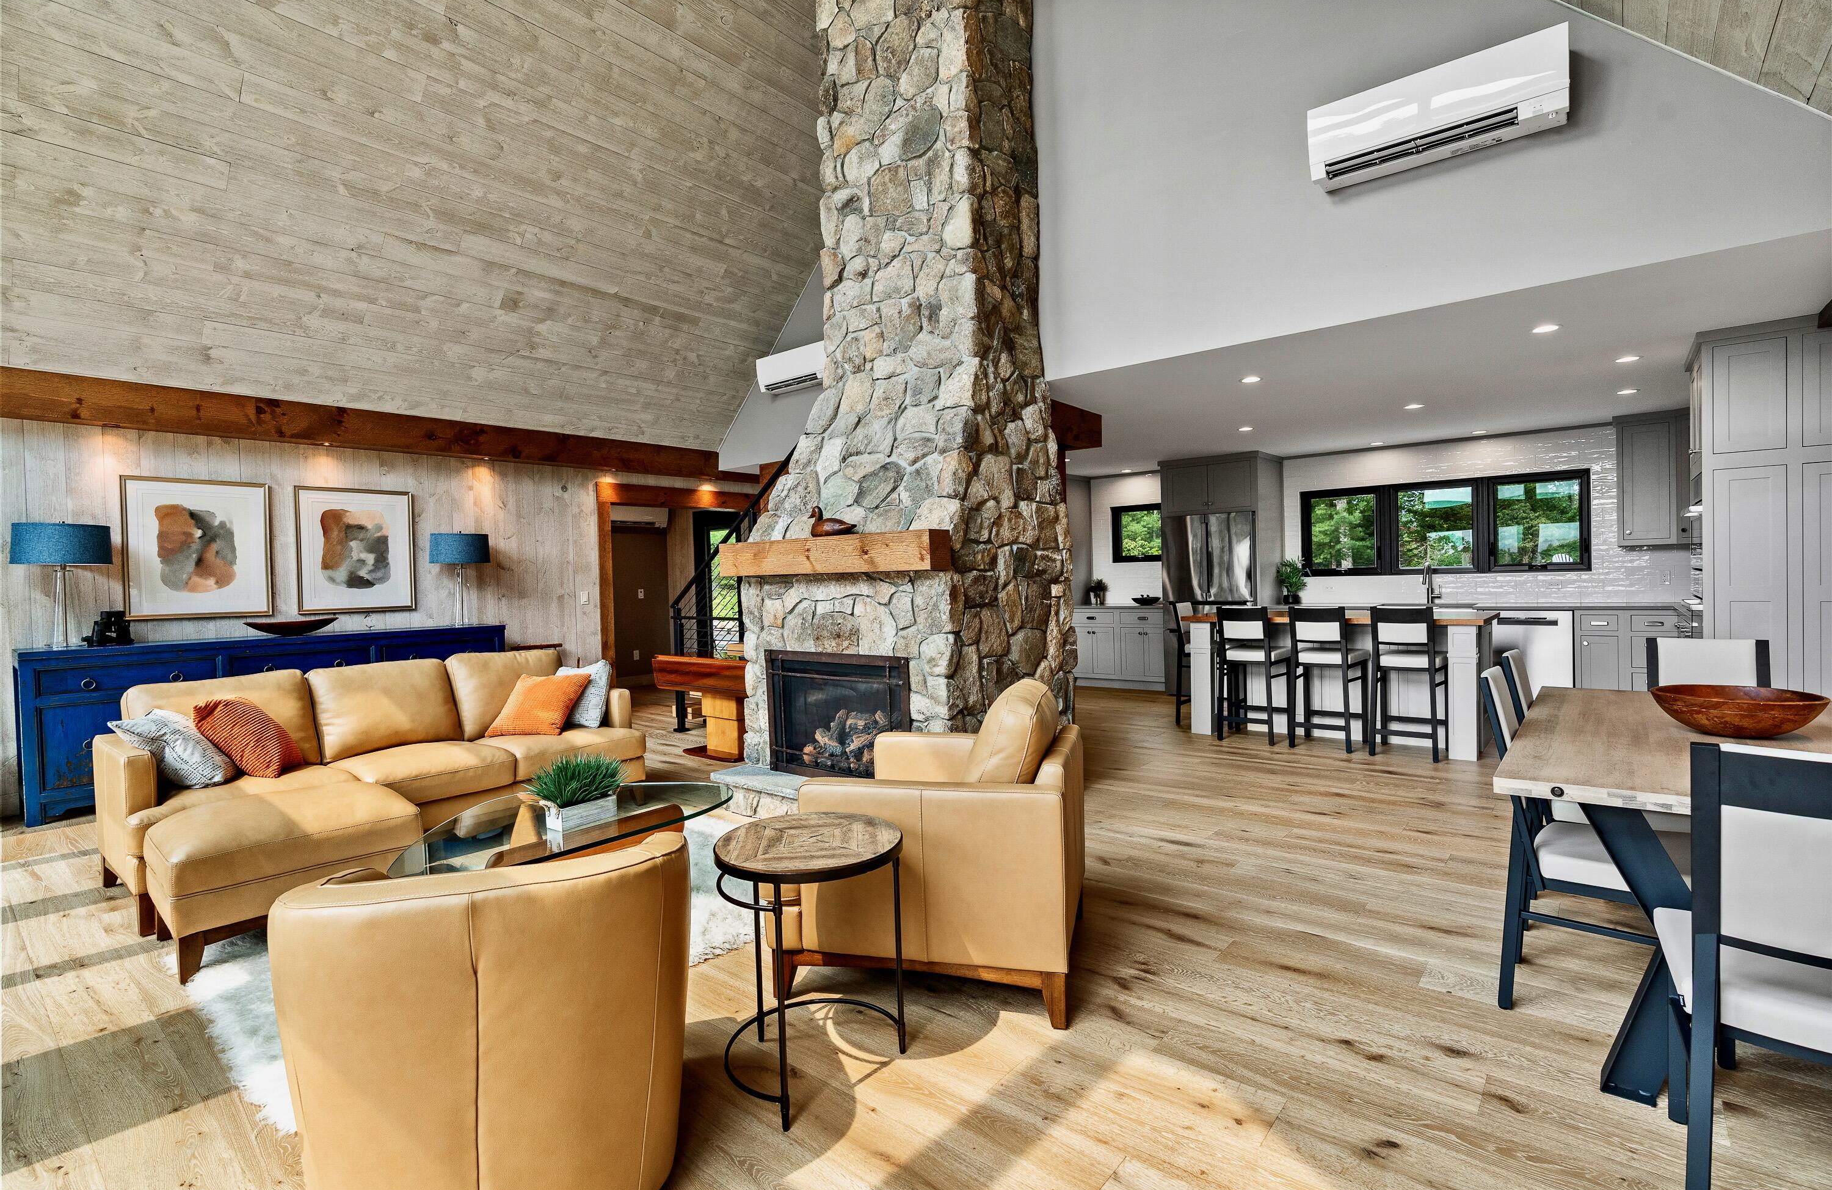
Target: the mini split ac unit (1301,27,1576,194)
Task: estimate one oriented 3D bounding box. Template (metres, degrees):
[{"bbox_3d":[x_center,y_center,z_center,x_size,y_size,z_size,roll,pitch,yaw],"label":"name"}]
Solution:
[{"bbox_3d":[2.233,-2.069,3.528,0.926,0.300,0.235,0,2,39],"label":"mini split ac unit"}]

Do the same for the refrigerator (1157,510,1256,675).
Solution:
[{"bbox_3d":[3.150,0.120,8.458,0.905,1.840,0.800,0,2,39],"label":"refrigerator"}]

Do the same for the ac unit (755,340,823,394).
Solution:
[{"bbox_3d":[-1.051,-2.049,7.403,0.925,0.302,0.235,0,2,39],"label":"ac unit"}]

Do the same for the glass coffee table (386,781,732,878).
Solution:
[{"bbox_3d":[-1.388,1.043,3.164,0.940,0.400,1.290,0,2,39],"label":"glass coffee table"}]

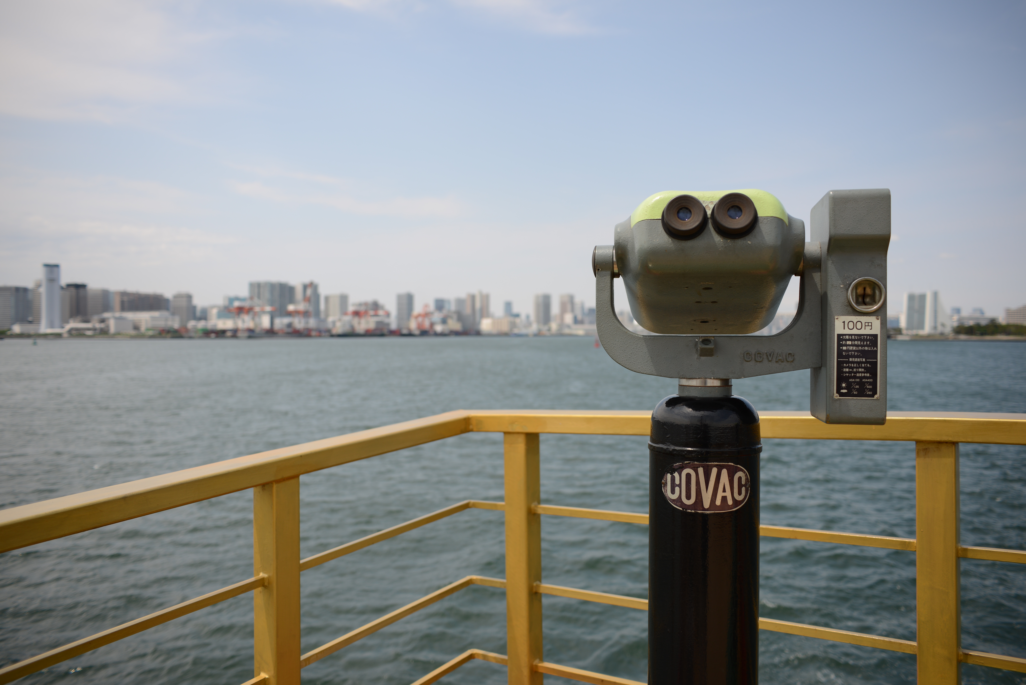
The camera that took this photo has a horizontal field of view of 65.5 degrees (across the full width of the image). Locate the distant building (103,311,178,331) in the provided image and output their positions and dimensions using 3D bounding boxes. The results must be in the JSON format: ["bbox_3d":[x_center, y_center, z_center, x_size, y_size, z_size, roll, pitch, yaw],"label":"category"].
[{"bbox_3d":[-560.795,-30.804,1200.000,106.097,31.319,45.000,0,1,20],"label":"distant building"}]

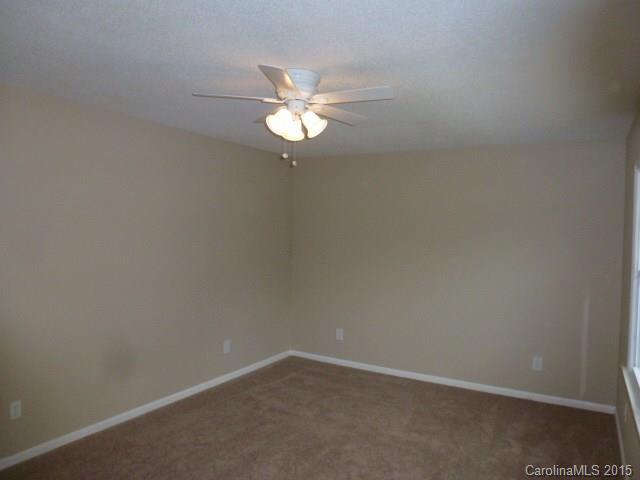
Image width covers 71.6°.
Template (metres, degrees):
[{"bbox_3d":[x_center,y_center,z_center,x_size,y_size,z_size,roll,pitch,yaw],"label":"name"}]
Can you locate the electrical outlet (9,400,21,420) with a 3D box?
[{"bbox_3d":[-1.935,1.079,2.812,0.014,0.117,0.073,2,1,30],"label":"electrical outlet"}]

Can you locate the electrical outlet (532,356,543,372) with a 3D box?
[{"bbox_3d":[2.006,1.147,4.093,0.073,0.117,0.014,2,1,30],"label":"electrical outlet"}]

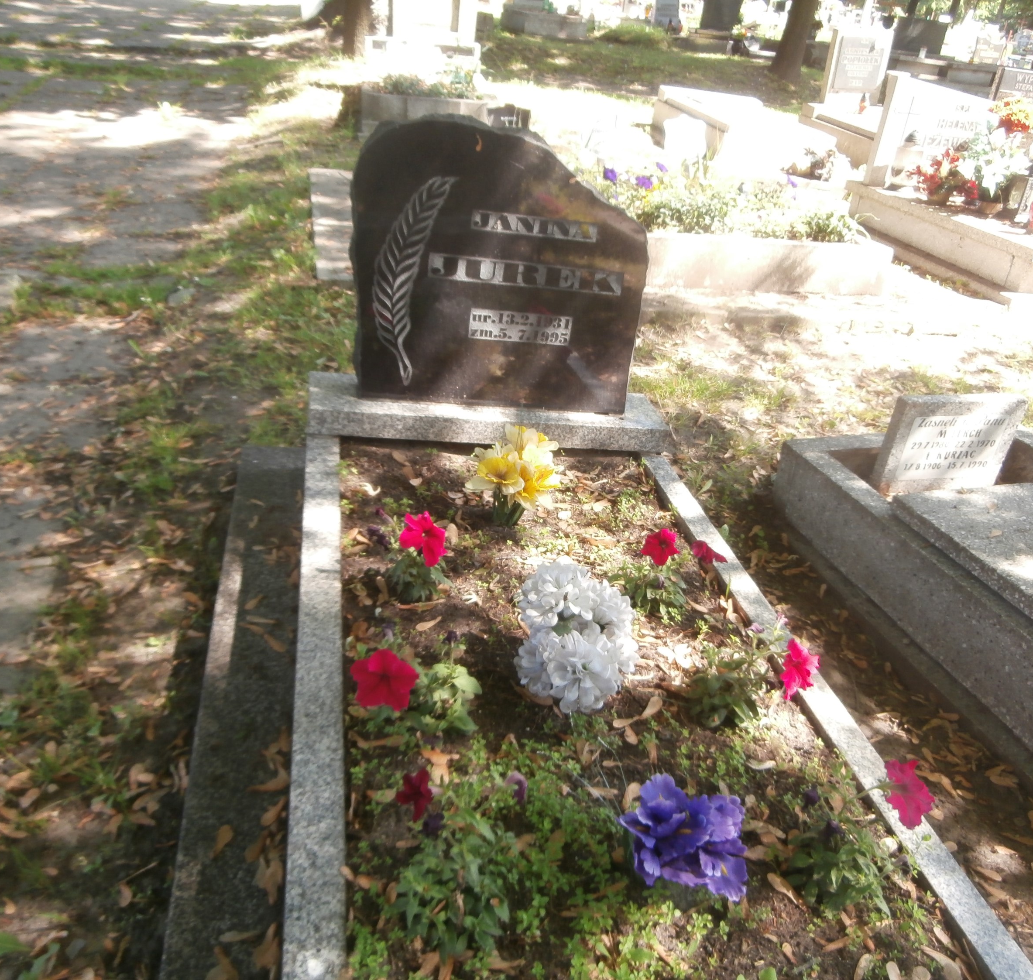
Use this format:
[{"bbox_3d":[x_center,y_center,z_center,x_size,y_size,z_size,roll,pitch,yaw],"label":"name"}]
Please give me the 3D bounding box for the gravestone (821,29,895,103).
[{"bbox_3d":[4.016,-5.003,10.712,0.670,0.803,0.165,2,28,-4],"label":"gravestone"}]

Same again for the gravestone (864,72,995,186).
[{"bbox_3d":[2.901,-2.484,6.335,0.721,0.752,0.165,0,29,-9],"label":"gravestone"}]

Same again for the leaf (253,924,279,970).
[{"bbox_3d":[-0.303,0.558,1.110,0.033,0.015,0.059,4,28,-1],"label":"leaf"}]

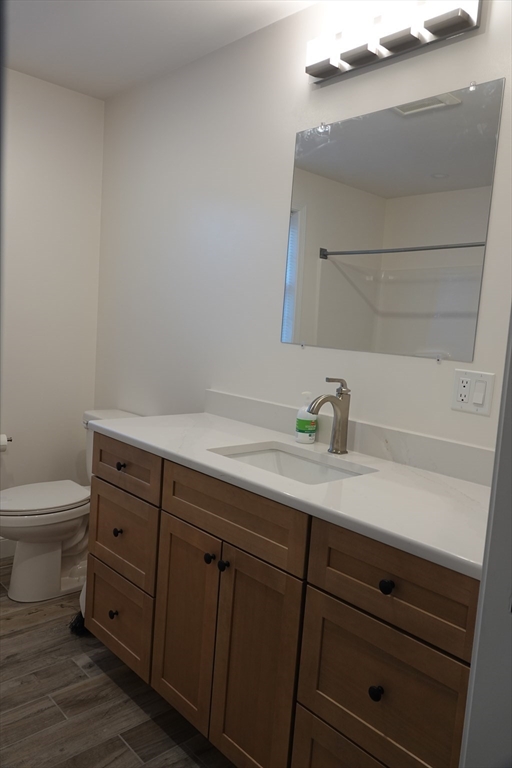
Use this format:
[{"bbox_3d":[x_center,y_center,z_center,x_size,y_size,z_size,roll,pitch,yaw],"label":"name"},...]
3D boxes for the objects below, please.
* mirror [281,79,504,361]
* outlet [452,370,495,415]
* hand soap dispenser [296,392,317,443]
[{"bbox_3d":[0.382,-0.488,1.795,0.010,0.766,0.752,-2,9,-44],"label":"mirror"},{"bbox_3d":[0.615,0.025,1.574,0.010,0.117,0.116,-2,9,-44],"label":"outlet"},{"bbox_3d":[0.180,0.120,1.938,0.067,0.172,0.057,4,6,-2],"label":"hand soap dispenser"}]

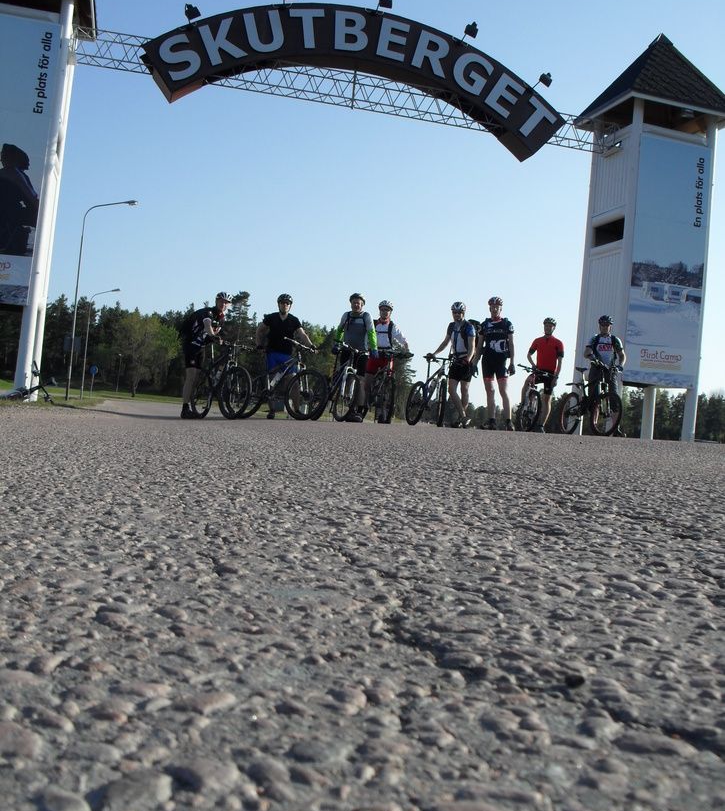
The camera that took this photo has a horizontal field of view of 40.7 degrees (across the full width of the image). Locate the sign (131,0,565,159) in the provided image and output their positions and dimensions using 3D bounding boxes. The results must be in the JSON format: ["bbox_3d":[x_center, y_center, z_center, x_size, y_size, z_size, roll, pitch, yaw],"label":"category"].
[{"bbox_3d":[0.007,-5.342,15.709,6.891,1.843,0.543,6,-1,-13],"label":"sign"}]

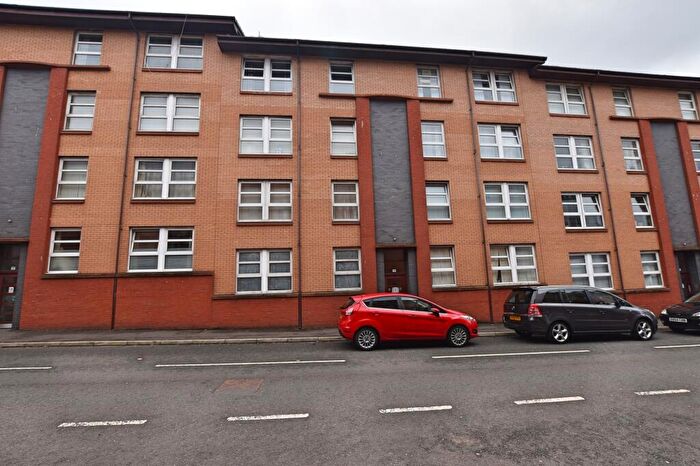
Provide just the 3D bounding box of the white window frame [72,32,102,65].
[{"bbox_3d":[-10.307,-7.260,11.527,0.996,1.476,0.110,-1,-9,-6],"label":"white window frame"}]

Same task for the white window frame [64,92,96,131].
[{"bbox_3d":[-10.238,-4.612,11.130,0.993,1.589,0.110,-1,-9,-6],"label":"white window frame"}]

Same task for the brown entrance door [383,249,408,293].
[{"bbox_3d":[2.009,2.052,12.140,1.045,2.750,0.120,-1,-9,-7],"label":"brown entrance door"}]

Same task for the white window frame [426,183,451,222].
[{"bbox_3d":[3.786,-1.341,12.543,1.046,1.689,0.120,-1,-9,-7],"label":"white window frame"}]

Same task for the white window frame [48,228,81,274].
[{"bbox_3d":[-10.291,0.667,10.622,1.033,1.616,0.120,-1,-9,-7],"label":"white window frame"}]

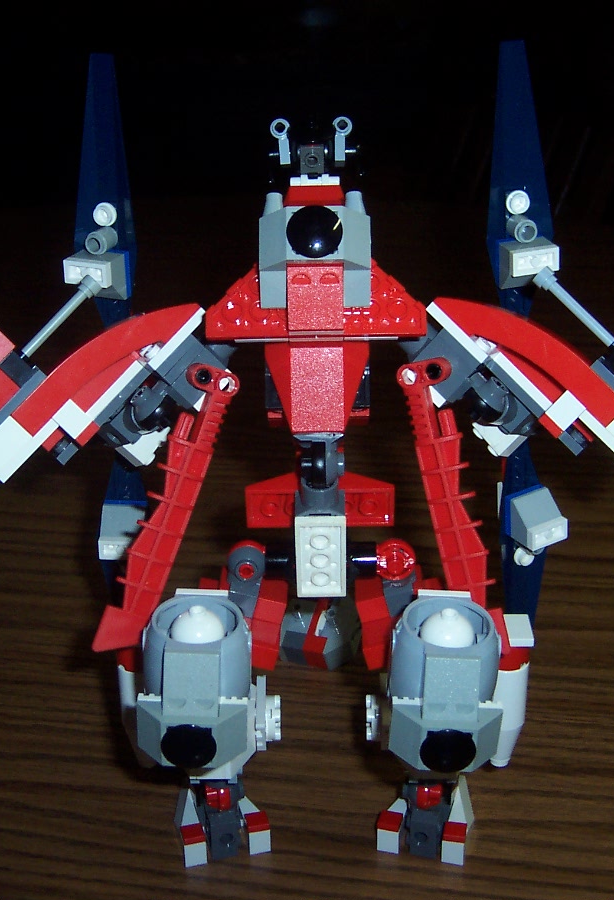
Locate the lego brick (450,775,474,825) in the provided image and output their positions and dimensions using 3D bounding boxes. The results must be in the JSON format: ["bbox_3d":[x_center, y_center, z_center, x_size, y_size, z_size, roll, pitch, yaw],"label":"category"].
[{"bbox_3d":[0.061,0.138,0.491,0.011,0.010,0.022,5,25,13],"label":"lego brick"}]

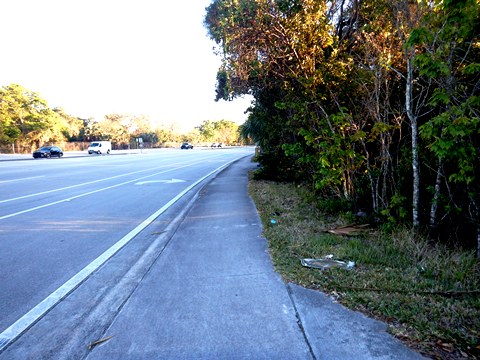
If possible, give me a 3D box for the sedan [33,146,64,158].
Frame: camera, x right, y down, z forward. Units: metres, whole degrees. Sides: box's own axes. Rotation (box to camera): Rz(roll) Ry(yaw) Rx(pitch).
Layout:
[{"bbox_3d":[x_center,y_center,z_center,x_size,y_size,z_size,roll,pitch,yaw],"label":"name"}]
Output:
[{"bbox_3d":[-26.127,-3.787,45.500,1.800,1.530,4.400,0,6,4],"label":"sedan"}]

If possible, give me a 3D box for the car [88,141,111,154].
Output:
[{"bbox_3d":[-24.486,-5.643,58.500,2.000,2.120,5.200,0,6,4],"label":"car"}]

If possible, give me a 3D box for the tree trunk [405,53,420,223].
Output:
[{"bbox_3d":[3.103,-0.671,5.976,0.160,3.210,0.140,-6,6,1],"label":"tree trunk"}]

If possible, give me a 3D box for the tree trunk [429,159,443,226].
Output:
[{"bbox_3d":[3.643,0.286,6.179,0.110,1.298,0.100,4,6,0],"label":"tree trunk"}]

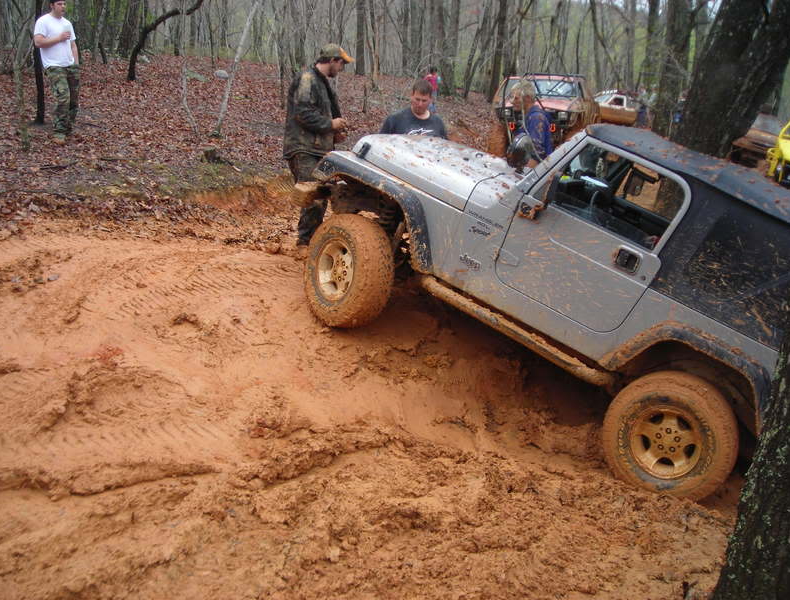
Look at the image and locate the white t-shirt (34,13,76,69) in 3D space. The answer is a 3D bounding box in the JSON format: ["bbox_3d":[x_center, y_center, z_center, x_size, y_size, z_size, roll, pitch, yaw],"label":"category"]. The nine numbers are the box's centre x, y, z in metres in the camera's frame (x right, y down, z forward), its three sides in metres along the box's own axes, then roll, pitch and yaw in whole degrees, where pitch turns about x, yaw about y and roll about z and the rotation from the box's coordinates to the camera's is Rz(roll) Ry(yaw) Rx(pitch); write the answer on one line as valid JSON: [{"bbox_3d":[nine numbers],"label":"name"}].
[{"bbox_3d":[-4.362,-3.324,11.250,0.470,0.680,0.290,-9,15,-41],"label":"white t-shirt"}]

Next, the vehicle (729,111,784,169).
[{"bbox_3d":[10.927,-4.345,24.700,1.750,1.650,4.300,19,25,34],"label":"vehicle"}]

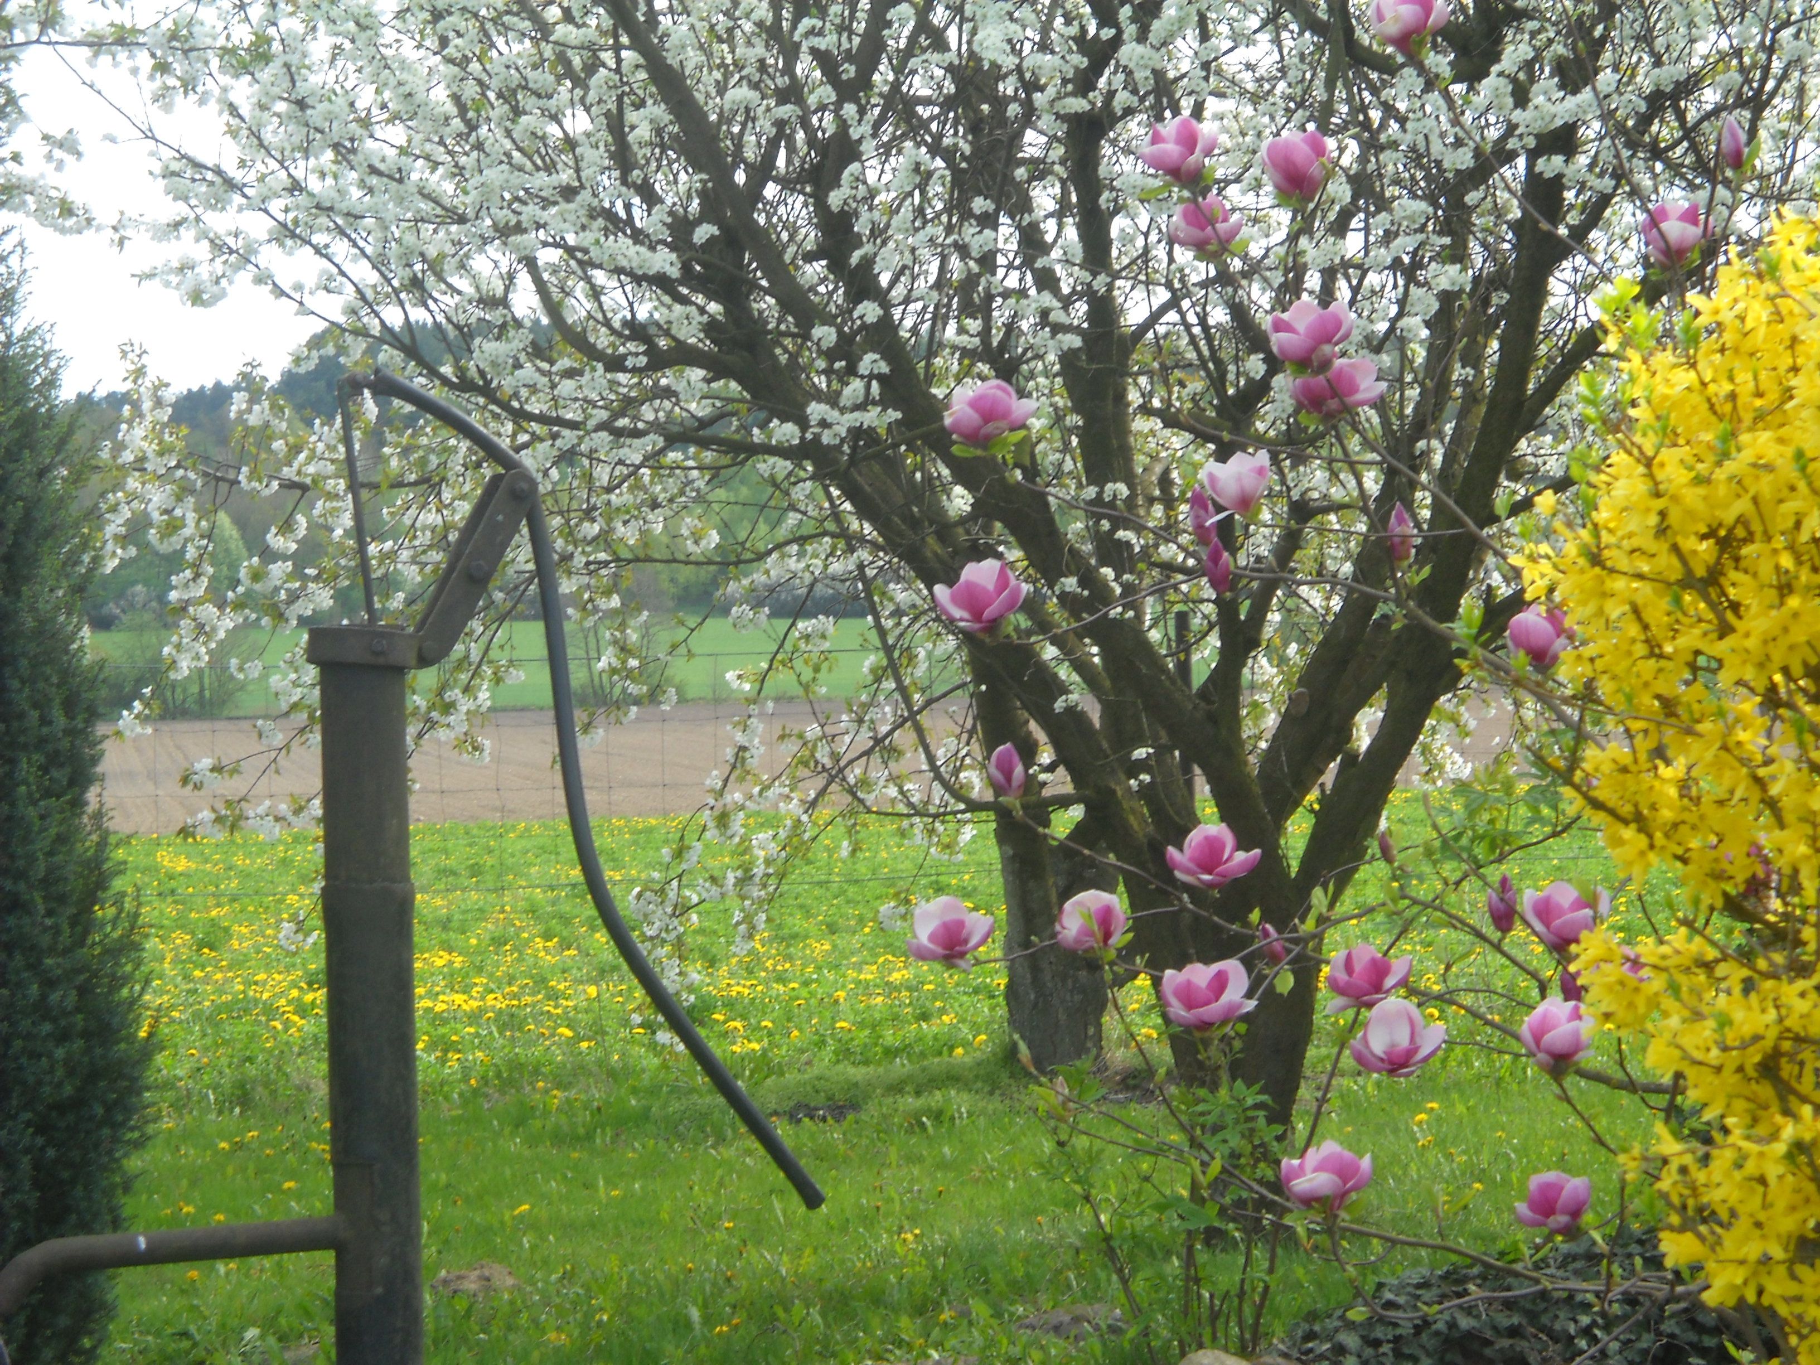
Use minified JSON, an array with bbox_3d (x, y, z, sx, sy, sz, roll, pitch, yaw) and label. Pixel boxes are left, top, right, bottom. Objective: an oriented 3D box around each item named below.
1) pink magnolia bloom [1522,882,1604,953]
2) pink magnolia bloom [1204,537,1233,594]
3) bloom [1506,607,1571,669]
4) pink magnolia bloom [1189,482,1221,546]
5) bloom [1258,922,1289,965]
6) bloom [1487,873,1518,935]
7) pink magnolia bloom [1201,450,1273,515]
[{"bbox_3d":[0.817,0.293,6.900,0.107,0.089,0.107,-5,6,0],"label":"pink magnolia bloom"},{"bbox_3d":[0.391,-0.149,7.000,0.032,0.072,0.032,-3,0,0],"label":"pink magnolia bloom"},{"bbox_3d":[0.788,-0.056,6.900,0.082,0.082,0.082,-6,6,0],"label":"bloom"},{"bbox_3d":[0.373,-0.213,7.000,0.032,0.078,0.032,-10,0,0],"label":"pink magnolia bloom"},{"bbox_3d":[0.462,0.331,7.000,0.025,0.056,0.025,-18,0,0],"label":"bloom"},{"bbox_3d":[0.751,0.281,7.000,0.038,0.078,0.038,0,0,0],"label":"bloom"},{"bbox_3d":[0.416,-0.252,7.000,0.087,0.083,0.087,-5,3,0],"label":"pink magnolia bloom"}]

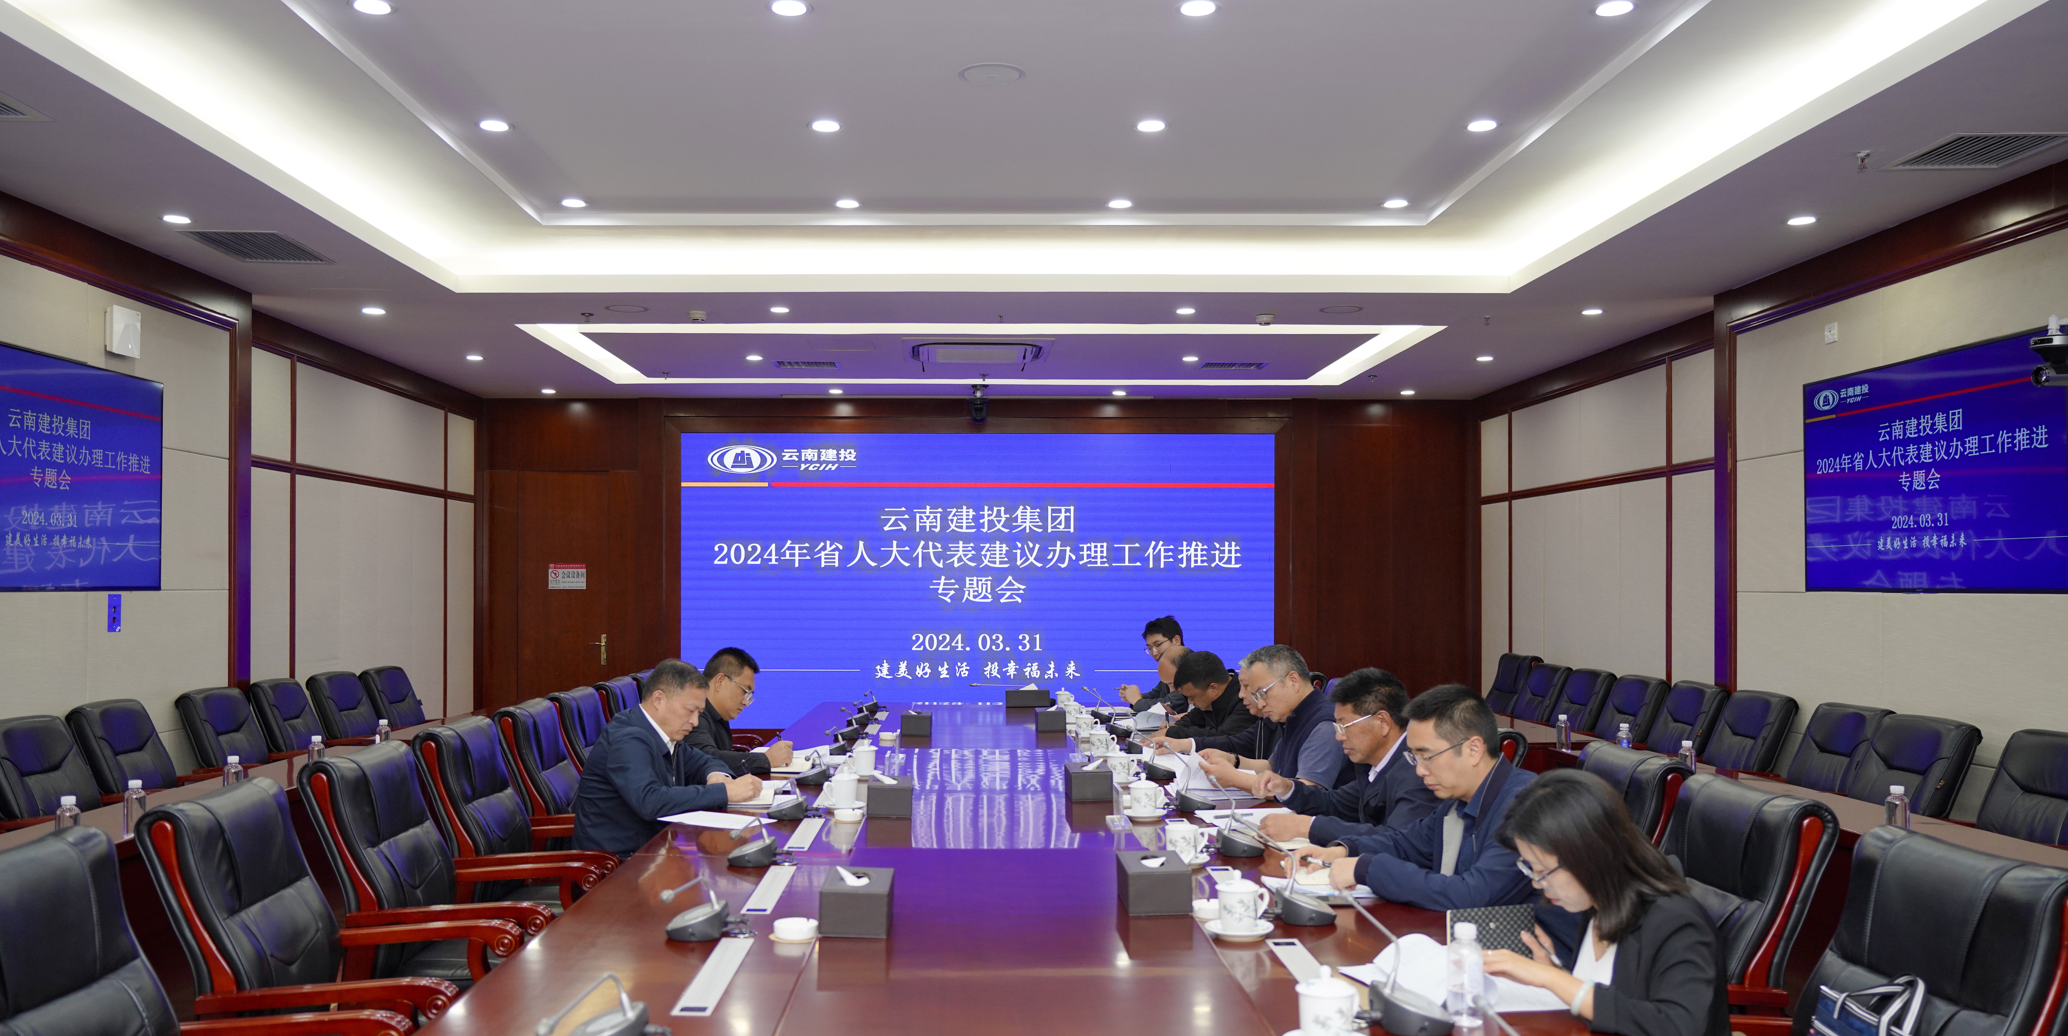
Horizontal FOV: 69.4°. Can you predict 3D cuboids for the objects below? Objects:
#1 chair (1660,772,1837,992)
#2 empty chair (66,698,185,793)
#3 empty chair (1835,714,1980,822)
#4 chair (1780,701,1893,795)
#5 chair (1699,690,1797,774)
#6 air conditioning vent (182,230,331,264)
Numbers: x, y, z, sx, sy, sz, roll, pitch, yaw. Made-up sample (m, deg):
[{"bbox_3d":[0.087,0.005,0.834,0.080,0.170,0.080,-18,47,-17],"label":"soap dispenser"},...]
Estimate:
[{"bbox_3d":[1.307,1.136,3.360,0.680,1.060,0.610,0,-2,-1],"label":"chair"},{"bbox_3d":[-3.518,1.291,6.112,0.620,1.000,0.610,0,-2,-1],"label":"empty chair"},{"bbox_3d":[2.987,1.263,5.447,0.620,1.000,0.610,0,-2,-1],"label":"empty chair"},{"bbox_3d":[3.168,1.293,6.200,0.650,1.000,0.590,0,-2,-5],"label":"chair"},{"bbox_3d":[2.997,1.317,6.709,0.620,1.000,0.610,0,-2,-4],"label":"chair"},{"bbox_3d":[-3.572,-1.252,6.850,0.460,0.040,0.670,0,-2,0],"label":"air conditioning vent"}]

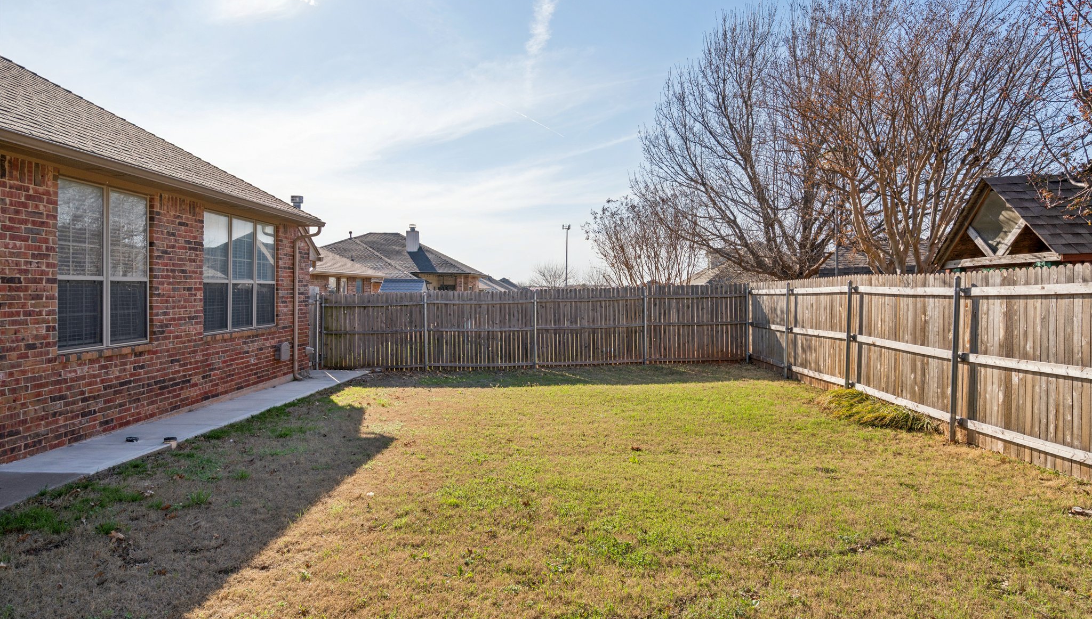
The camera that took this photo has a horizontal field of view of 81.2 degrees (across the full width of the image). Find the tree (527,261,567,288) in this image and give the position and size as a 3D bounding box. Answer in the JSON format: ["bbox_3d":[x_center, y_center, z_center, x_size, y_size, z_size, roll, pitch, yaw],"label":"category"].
[{"bbox_3d":[0.100,-2.000,55.000,3.600,4.500,3.500,0,2,0],"label":"tree"}]

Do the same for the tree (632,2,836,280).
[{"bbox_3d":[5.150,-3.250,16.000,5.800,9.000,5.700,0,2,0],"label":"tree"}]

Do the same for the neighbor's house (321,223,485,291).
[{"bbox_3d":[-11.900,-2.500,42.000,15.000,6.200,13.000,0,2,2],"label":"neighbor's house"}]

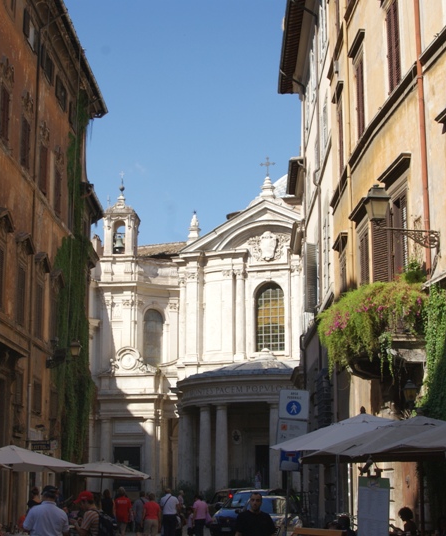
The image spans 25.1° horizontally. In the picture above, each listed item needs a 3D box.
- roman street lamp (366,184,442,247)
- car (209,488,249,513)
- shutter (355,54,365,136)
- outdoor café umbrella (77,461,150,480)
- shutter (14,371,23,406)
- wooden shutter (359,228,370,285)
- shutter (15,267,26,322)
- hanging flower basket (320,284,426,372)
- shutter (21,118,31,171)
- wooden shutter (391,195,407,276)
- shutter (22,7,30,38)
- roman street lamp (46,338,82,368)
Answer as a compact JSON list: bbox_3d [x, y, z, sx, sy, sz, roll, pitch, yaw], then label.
[{"bbox_3d":[3.493,-0.994,19.394,1.423,1.237,0.420,1,-12,-8],"label":"roman street lamp"},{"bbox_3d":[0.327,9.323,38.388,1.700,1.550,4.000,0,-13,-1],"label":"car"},{"bbox_3d":[3.514,-4.267,25.747,0.080,2.150,0.941,1,-12,-5],"label":"shutter"},{"bbox_3d":[-3.536,7.313,31.154,2.400,2.700,2.400,-1,-13,3],"label":"outdoor café umbrella"},{"bbox_3d":[-7.466,4.492,36.951,0.080,1.142,1.057,-1,-12,2],"label":"shutter"},{"bbox_3d":[3.521,0.182,24.983,0.080,2.150,1.031,1,-12,-5],"label":"wooden shutter"},{"bbox_3d":[-7.589,1.062,37.777,0.060,2.117,1.114,-1,-13,3],"label":"shutter"},{"bbox_3d":[3.100,1.366,21.362,1.250,1.500,4.000,1,-13,-5],"label":"hanging flower basket"},{"bbox_3d":[-7.605,-4.815,38.794,0.060,1.918,1.146,-1,-13,3],"label":"shutter"},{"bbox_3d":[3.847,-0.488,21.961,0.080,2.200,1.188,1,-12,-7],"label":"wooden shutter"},{"bbox_3d":[-7.554,-9.407,38.564,0.080,0.888,0.595,-2,-12,8],"label":"shutter"},{"bbox_3d":[-6.636,3.580,42.009,1.400,1.221,0.440,-1,-12,2],"label":"roman street lamp"}]

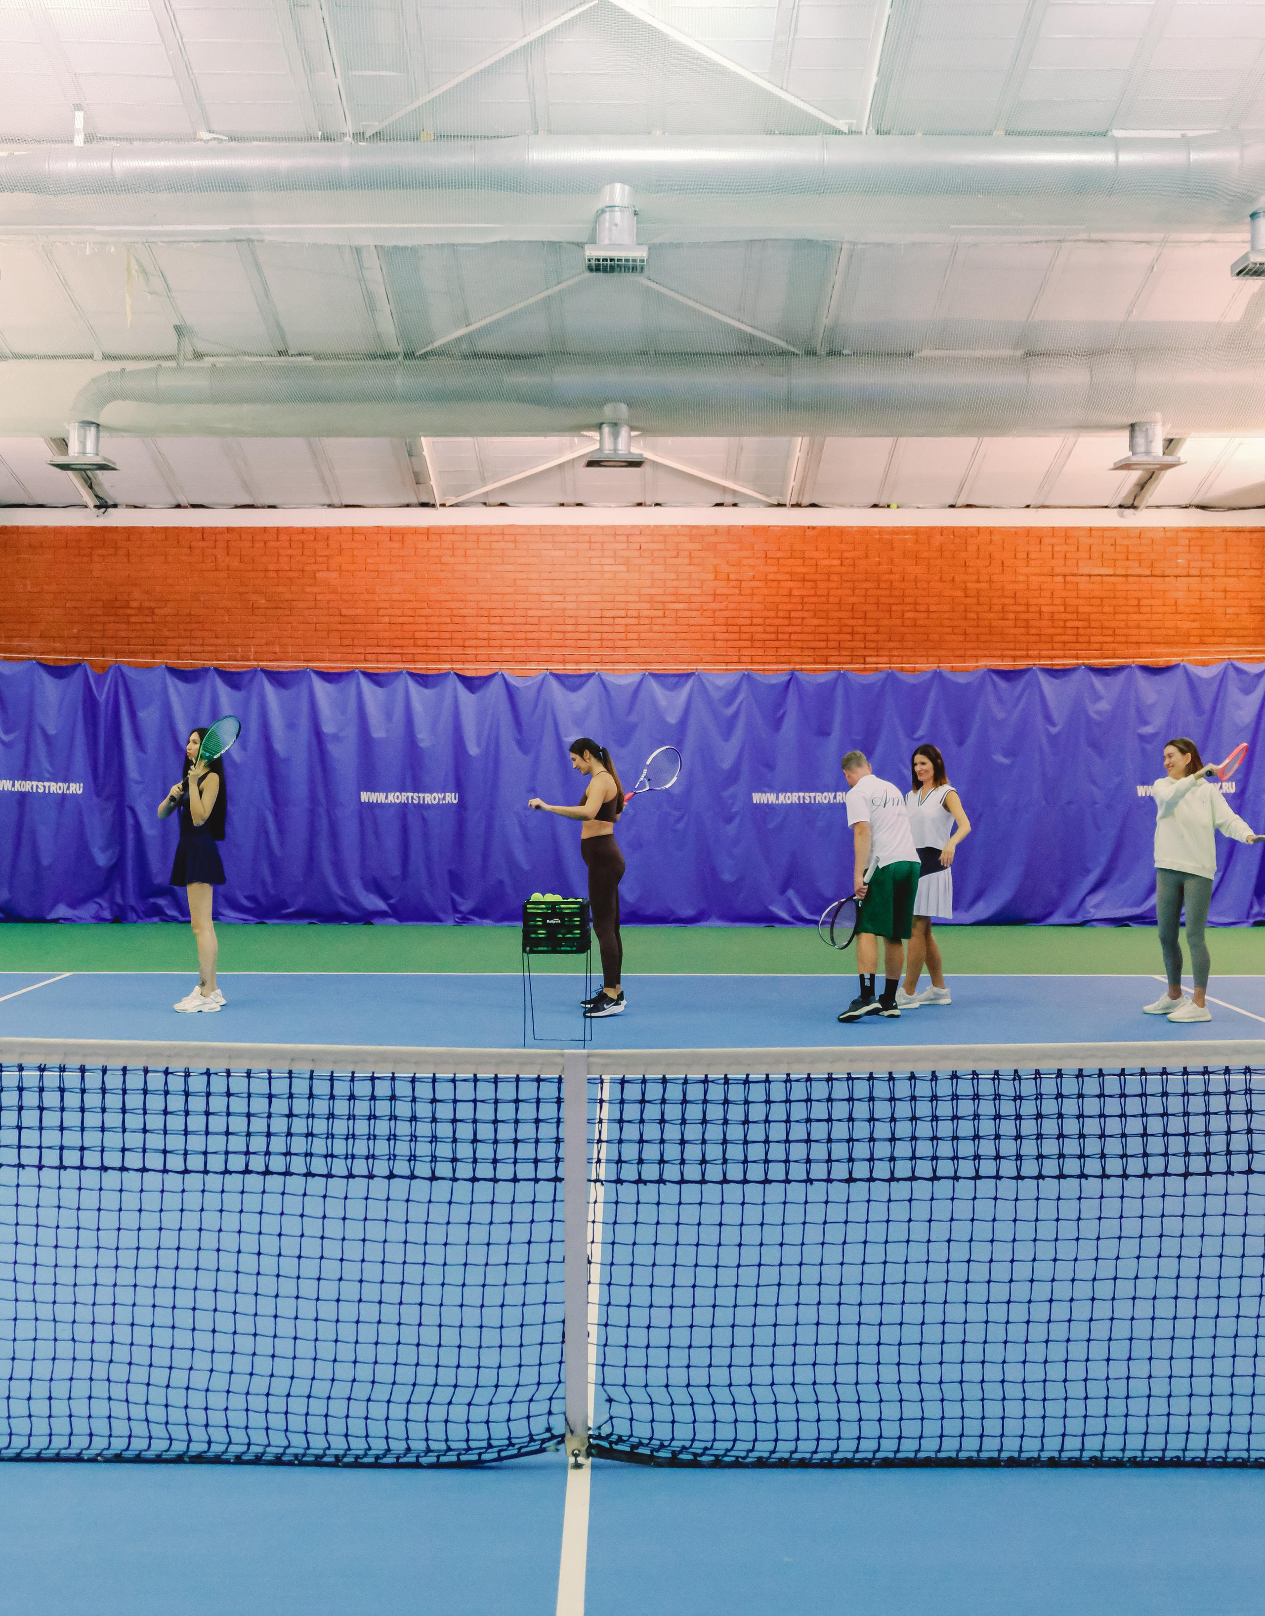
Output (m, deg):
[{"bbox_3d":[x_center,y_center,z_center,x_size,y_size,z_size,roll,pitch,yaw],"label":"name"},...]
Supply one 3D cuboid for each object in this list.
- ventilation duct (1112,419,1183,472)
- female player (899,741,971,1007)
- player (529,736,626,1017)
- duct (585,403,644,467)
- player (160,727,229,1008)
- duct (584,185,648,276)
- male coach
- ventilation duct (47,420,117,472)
[{"bbox_3d":[4.258,-3.002,18.300,0.460,0.375,0.440,0,1,-6],"label":"ventilation duct"},{"bbox_3d":[1.991,0.443,14.647,0.480,1.730,0.420,1,1,41],"label":"female player"},{"bbox_3d":[-0.346,0.430,14.236,0.630,1.757,0.430,0,1,-6],"label":"player"},{"bbox_3d":[-0.144,-3.080,18.300,0.460,0.487,0.440,0,1,-6],"label":"duct"},{"bbox_3d":[-2.844,0.392,14.316,0.450,1.819,0.430,0,1,-12],"label":"player"},{"bbox_3d":[-0.106,-3.933,15.000,0.430,0.524,0.440,0,1,0],"label":"duct"},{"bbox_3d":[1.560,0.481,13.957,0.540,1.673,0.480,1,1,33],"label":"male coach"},{"bbox_3d":[-4.543,-2.995,18.300,0.460,0.378,0.440,0,1,2],"label":"ventilation duct"}]

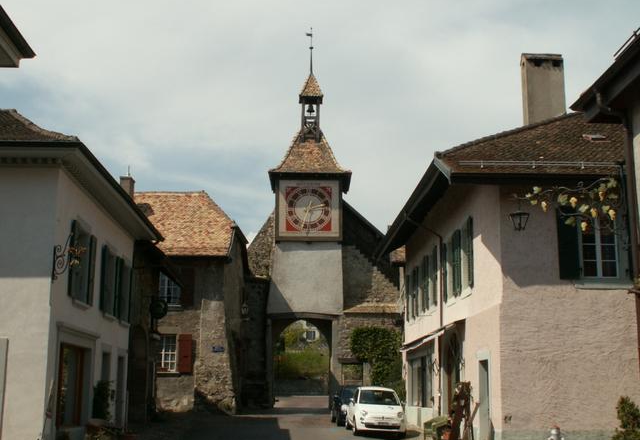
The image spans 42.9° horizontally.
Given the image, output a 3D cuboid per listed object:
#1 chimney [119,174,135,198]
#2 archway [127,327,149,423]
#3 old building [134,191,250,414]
[{"bbox_3d":[-9.972,-1.419,42.229,0.600,1.500,0.900,0,-11,1],"label":"chimney"},{"bbox_3d":[-6.729,5.669,29.937,0.450,3.535,3.100,1,-11,-2],"label":"archway"},{"bbox_3d":[-7.357,4.046,42.381,7.400,11.466,9.000,0,-11,1],"label":"old building"}]

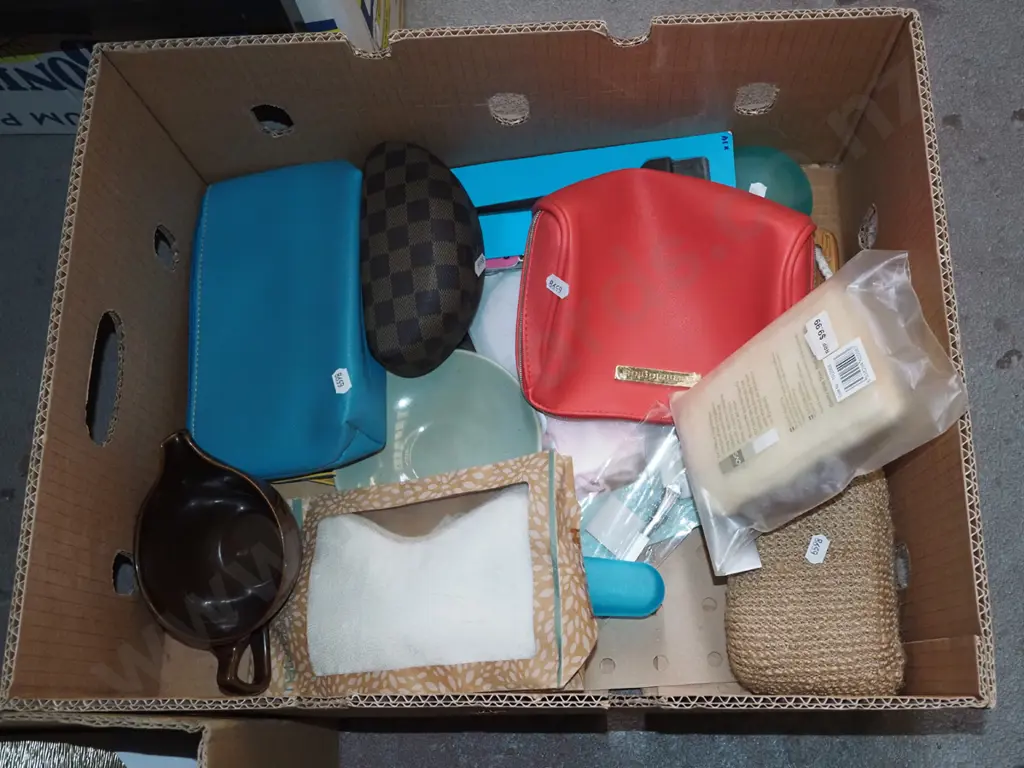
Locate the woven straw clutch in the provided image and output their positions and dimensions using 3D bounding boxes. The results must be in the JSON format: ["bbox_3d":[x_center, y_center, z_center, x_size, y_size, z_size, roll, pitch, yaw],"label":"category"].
[{"bbox_3d":[0.191,0.121,0.697,0.103,0.078,0.162,-1,73,5],"label":"woven straw clutch"}]

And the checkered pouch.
[{"bbox_3d":[-0.063,-0.086,0.739,0.081,0.065,0.170,-6,73,3],"label":"checkered pouch"}]

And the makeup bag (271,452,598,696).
[{"bbox_3d":[-0.052,0.127,0.699,0.208,0.055,0.143,-6,79,4],"label":"makeup bag"}]

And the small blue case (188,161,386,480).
[{"bbox_3d":[-0.159,-0.046,0.760,0.146,0.070,0.212,-4,73,15],"label":"small blue case"}]

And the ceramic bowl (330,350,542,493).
[{"bbox_3d":[-0.050,0.051,0.751,0.148,0.050,0.148,-1,74,5],"label":"ceramic bowl"}]

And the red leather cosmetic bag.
[{"bbox_3d":[0.102,-0.060,0.710,0.196,0.085,0.162,5,82,6],"label":"red leather cosmetic bag"}]

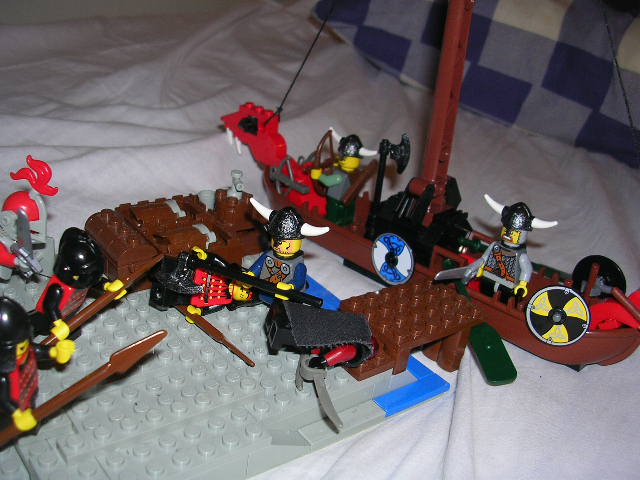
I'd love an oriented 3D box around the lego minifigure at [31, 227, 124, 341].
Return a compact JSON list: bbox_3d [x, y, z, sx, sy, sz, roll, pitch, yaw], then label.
[{"bbox_3d":[-0.081,0.015,0.231,0.020,0.038,0.025,22,27,4],"label":"lego minifigure"}]

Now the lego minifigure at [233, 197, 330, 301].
[{"bbox_3d":[-0.014,0.011,0.267,0.033,0.046,0.018,20,27,22],"label":"lego minifigure"}]

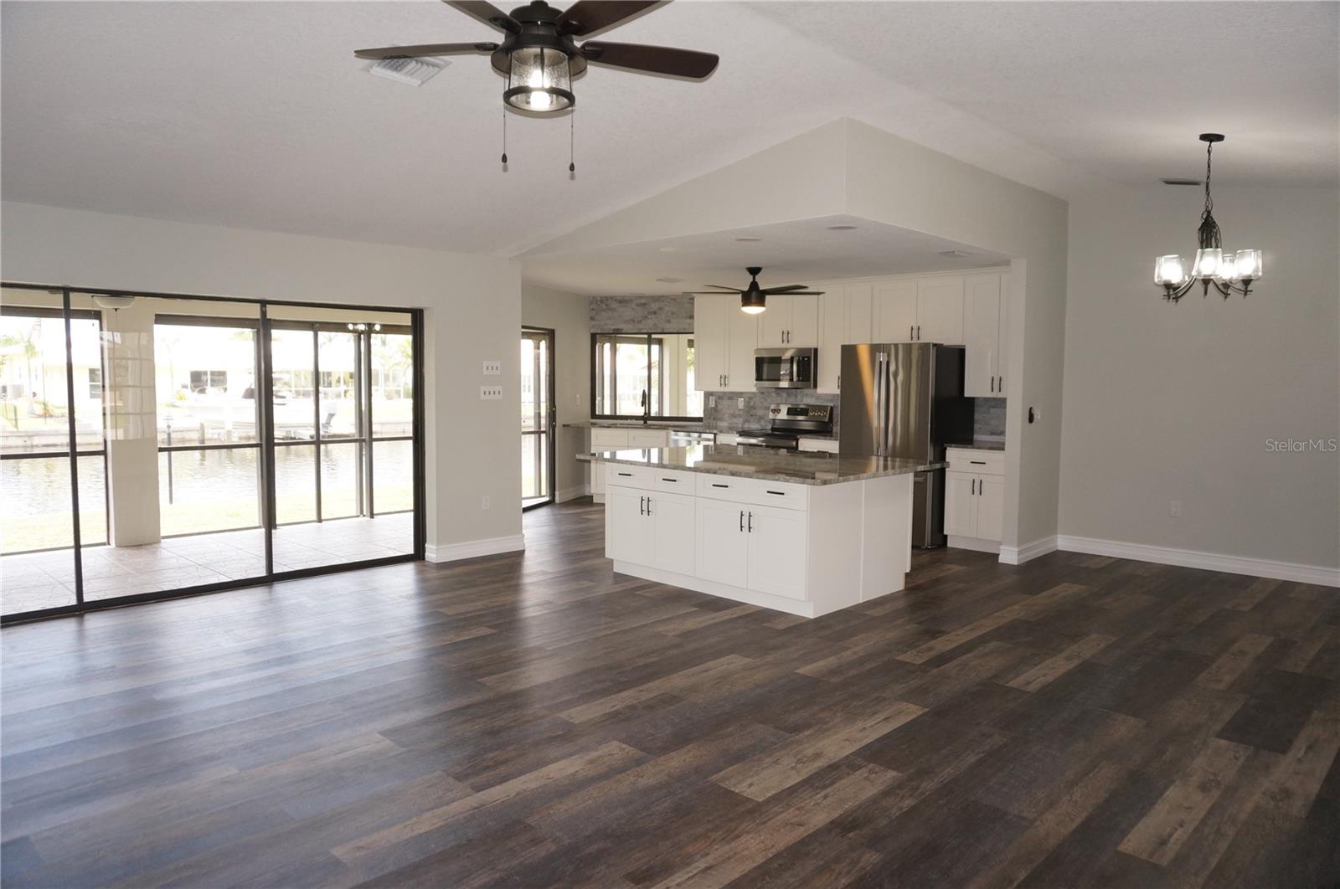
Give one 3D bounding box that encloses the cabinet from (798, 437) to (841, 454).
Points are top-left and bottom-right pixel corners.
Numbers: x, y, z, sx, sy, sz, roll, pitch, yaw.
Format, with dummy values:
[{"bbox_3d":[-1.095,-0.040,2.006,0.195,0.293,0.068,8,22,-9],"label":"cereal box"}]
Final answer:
[{"bbox_3d":[1.689,0.383,8.794,0.612,0.878,0.605,-4,6,-45],"label":"cabinet"}]

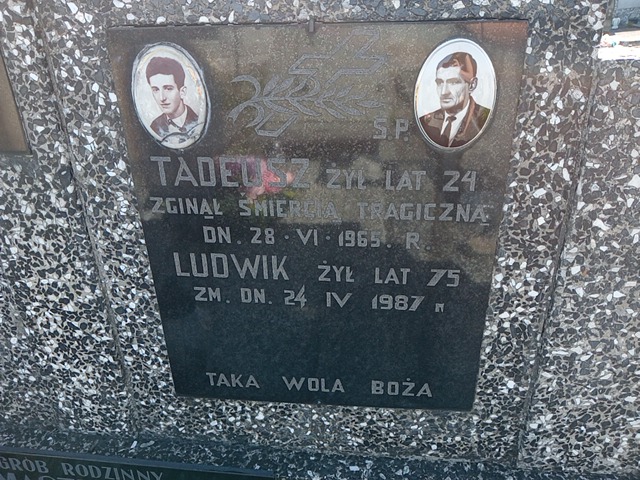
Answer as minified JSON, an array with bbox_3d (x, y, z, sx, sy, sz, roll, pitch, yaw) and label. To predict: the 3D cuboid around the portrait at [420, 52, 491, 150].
[{"bbox_3d":[0.151,-0.151,0.571,0.078,0.105,0.008,1,26,5],"label":"portrait"}]

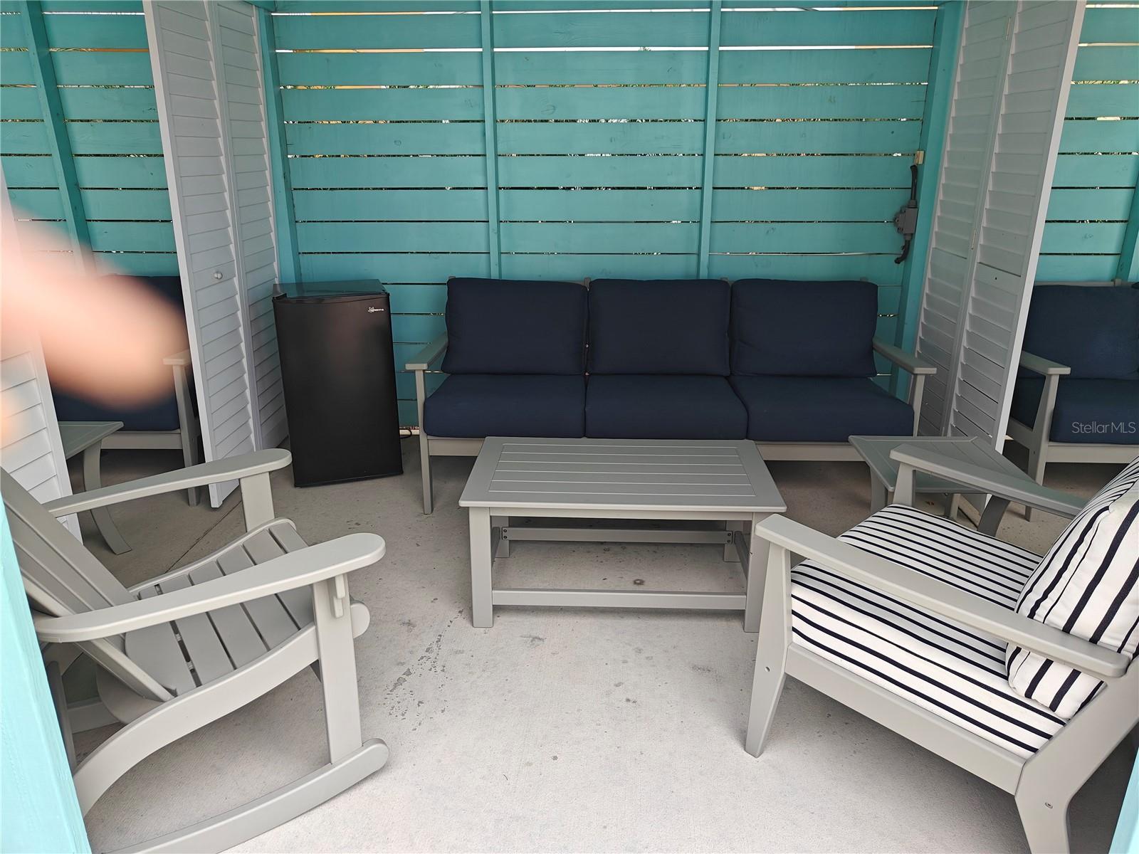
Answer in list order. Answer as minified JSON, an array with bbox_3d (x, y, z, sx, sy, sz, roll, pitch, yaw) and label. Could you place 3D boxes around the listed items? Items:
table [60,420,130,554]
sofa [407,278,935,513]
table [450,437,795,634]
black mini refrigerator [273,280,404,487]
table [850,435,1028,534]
[{"bbox_3d":[-1.823,0.284,2.714,0.442,0.489,0.447,1,20,2],"label":"table"},{"bbox_3d":[0.385,-0.163,3.416,1.980,0.853,0.822,1,20,2],"label":"sofa"},{"bbox_3d":[0.163,0.340,2.617,0.951,0.440,0.551,1,20,2],"label":"table"},{"bbox_3d":[-1.044,-0.213,3.588,0.466,0.838,0.442,-6,21,-17],"label":"black mini refrigerator"},{"bbox_3d":[1.152,0.335,2.551,0.442,0.489,0.447,1,20,2],"label":"table"}]

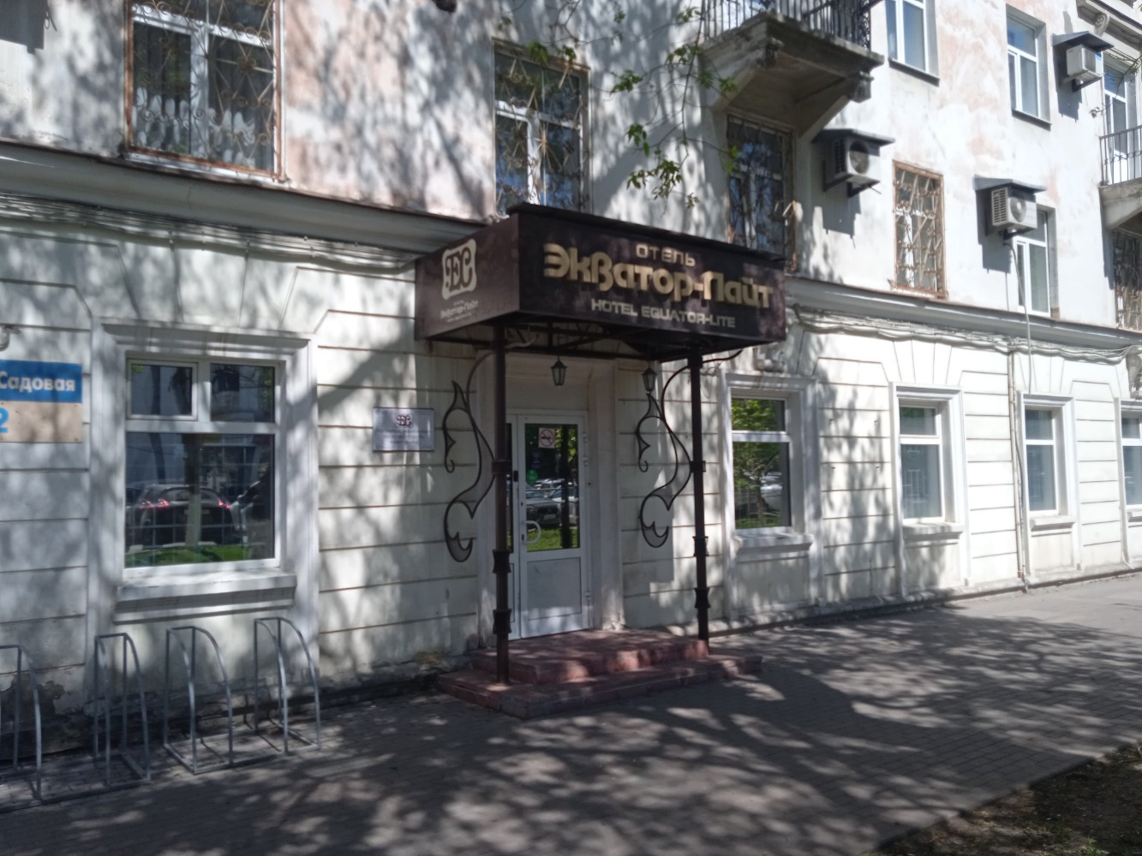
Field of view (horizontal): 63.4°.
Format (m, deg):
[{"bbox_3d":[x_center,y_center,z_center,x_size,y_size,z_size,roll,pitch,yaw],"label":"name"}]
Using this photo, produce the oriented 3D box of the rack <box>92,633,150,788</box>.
[{"bbox_3d":[-2.903,1.784,5.931,0.215,0.791,0.837,1,-5,-35],"label":"rack"}]

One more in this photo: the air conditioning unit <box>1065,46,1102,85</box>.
[{"bbox_3d":[8.736,-6.179,15.696,0.662,0.425,0.256,1,-5,-35],"label":"air conditioning unit"}]

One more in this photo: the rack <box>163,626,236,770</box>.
[{"bbox_3d":[-2.519,1.792,6.201,0.220,0.791,0.837,1,-5,-35],"label":"rack"}]

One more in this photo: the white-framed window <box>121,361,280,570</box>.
[{"bbox_3d":[-2.961,0.296,7.481,1.186,1.660,0.099,1,-5,-35],"label":"white-framed window"}]

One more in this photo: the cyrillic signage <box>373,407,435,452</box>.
[{"bbox_3d":[-1.490,0.015,8.301,0.585,0.381,0.019,1,-5,-35],"label":"cyrillic signage"}]

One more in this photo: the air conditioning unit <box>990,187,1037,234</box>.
[{"bbox_3d":[6.727,-3.316,14.029,0.803,0.541,0.249,1,-5,-35],"label":"air conditioning unit"}]

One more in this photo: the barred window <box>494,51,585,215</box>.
[{"bbox_3d":[-0.281,-2.905,9.468,1.174,1.790,0.130,1,-5,-35],"label":"barred window"}]

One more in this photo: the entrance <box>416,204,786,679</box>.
[{"bbox_3d":[0.314,0.243,8.565,2.968,3.741,1.890,1,-5,-35],"label":"entrance"}]

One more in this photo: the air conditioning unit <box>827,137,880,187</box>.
[{"bbox_3d":[3.660,-3.430,11.856,0.658,0.501,0.214,1,-5,-35],"label":"air conditioning unit"}]

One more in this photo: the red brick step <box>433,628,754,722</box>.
[{"bbox_3d":[0.205,2.108,8.252,2.601,0.230,1.706,1,-5,-35],"label":"red brick step"}]

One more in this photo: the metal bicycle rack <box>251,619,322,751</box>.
[{"bbox_3d":[-2.034,1.802,6.543,0.220,0.791,0.837,1,-5,-35],"label":"metal bicycle rack"}]

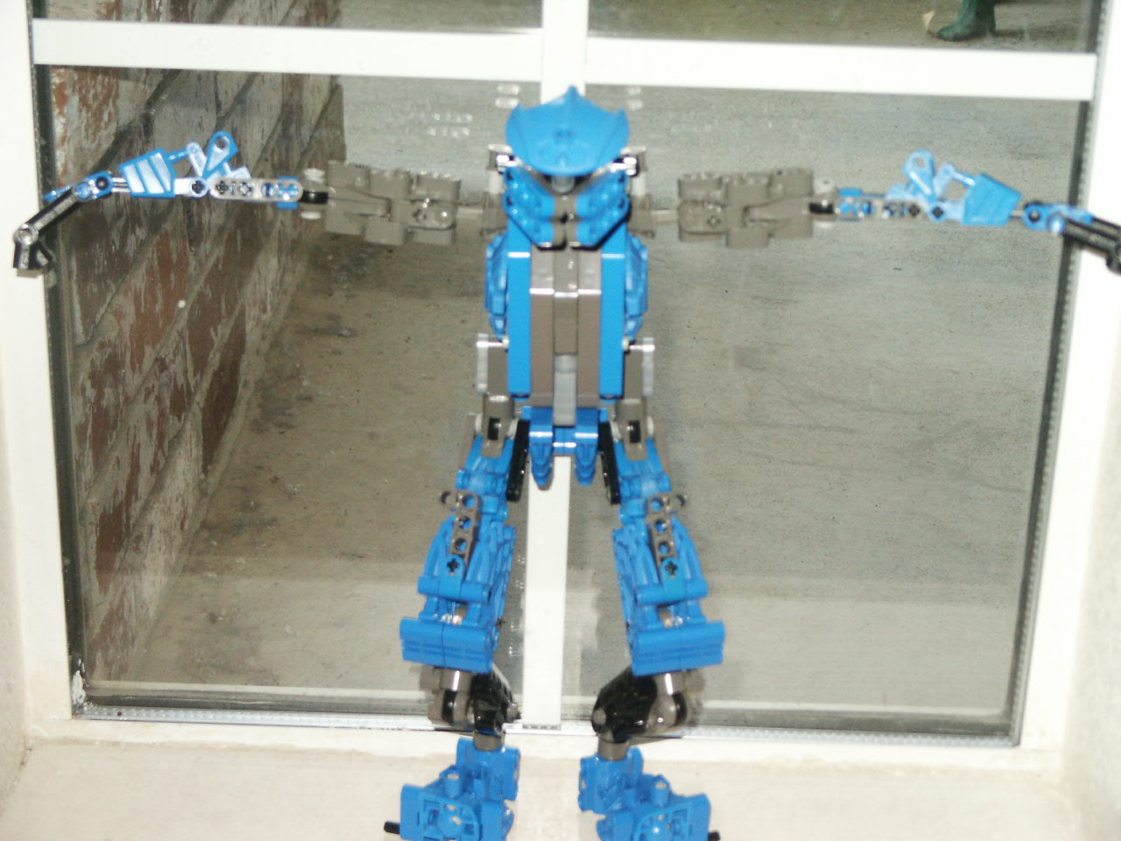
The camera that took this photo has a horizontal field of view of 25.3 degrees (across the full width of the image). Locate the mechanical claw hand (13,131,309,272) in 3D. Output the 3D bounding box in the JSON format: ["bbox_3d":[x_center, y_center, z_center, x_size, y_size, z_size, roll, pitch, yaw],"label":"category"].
[{"bbox_3d":[-0.141,-0.077,0.880,0.102,0.047,0.028,2,10,3],"label":"mechanical claw hand"}]

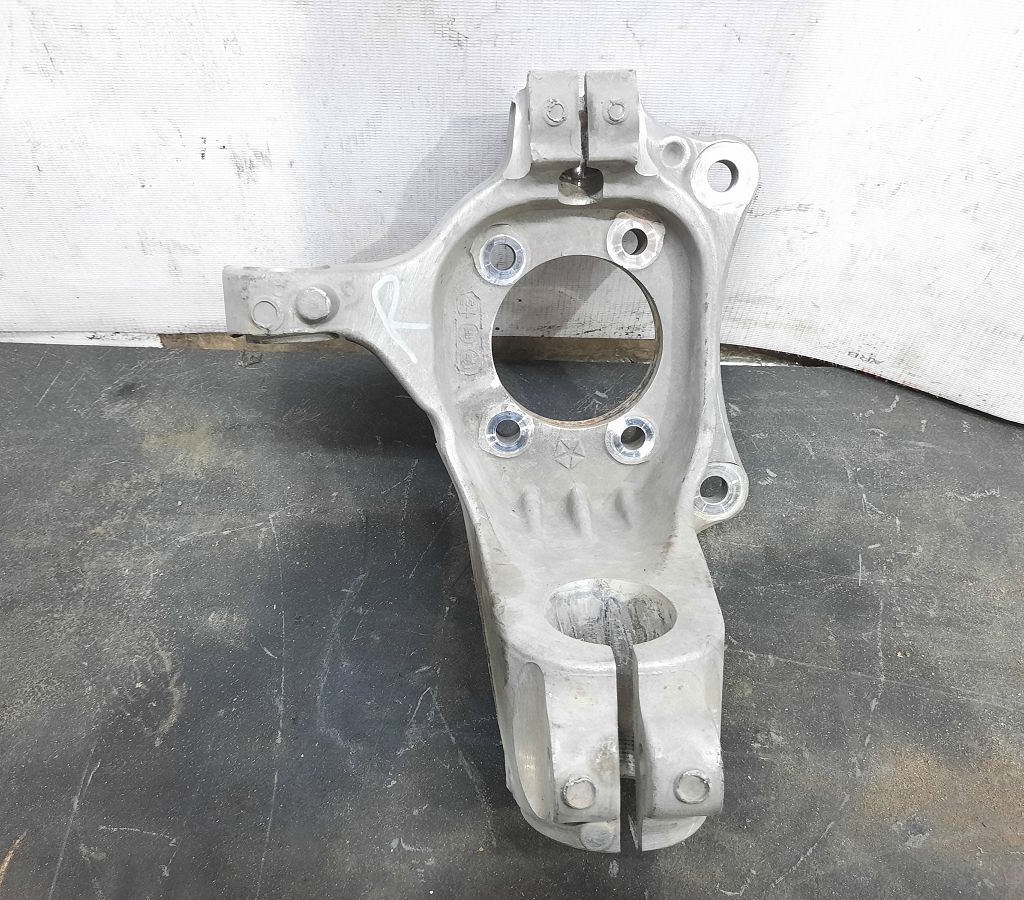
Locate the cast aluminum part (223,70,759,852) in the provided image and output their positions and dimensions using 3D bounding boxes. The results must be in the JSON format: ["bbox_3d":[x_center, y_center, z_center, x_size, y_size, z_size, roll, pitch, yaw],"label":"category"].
[{"bbox_3d":[0.000,-0.011,0.420,0.273,0.330,0.160,-2,17,-2],"label":"cast aluminum part"}]

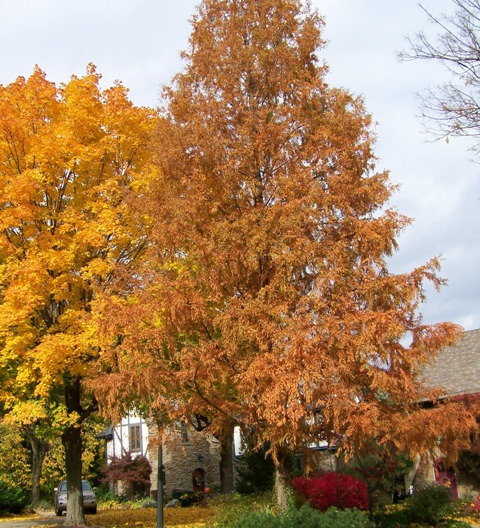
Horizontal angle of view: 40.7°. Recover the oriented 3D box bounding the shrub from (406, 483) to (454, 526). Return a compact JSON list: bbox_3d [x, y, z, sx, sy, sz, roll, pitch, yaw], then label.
[{"bbox_3d":[5.410,6.922,18.652,1.330,1.065,1.300,-7,-19,14],"label":"shrub"}]

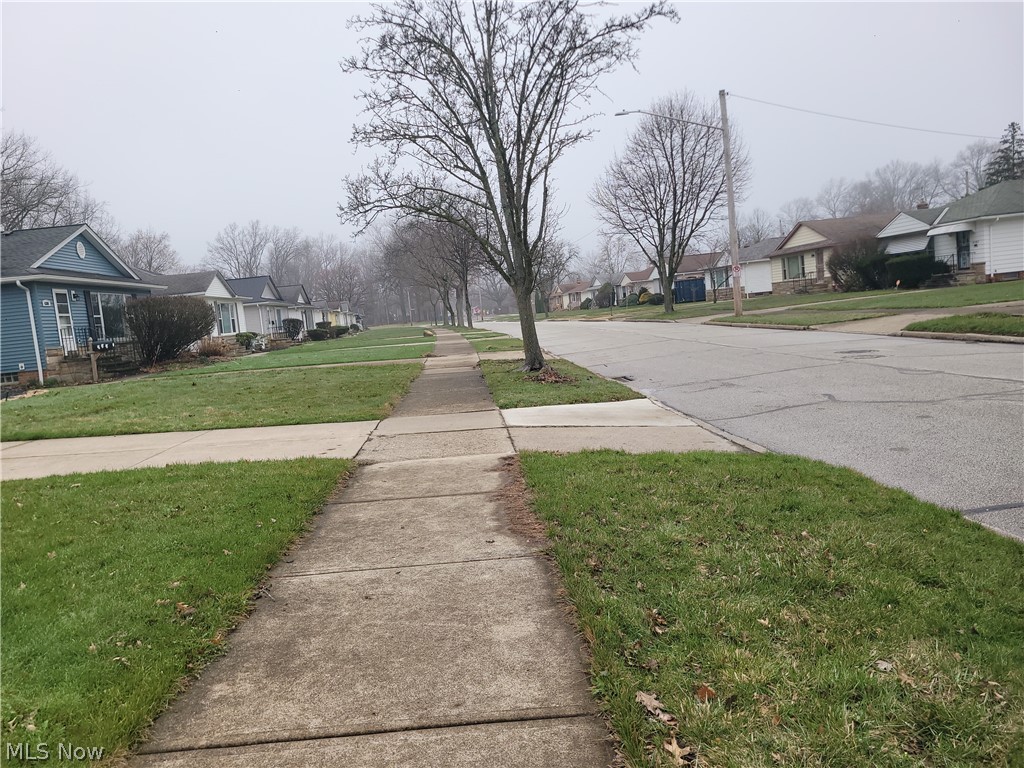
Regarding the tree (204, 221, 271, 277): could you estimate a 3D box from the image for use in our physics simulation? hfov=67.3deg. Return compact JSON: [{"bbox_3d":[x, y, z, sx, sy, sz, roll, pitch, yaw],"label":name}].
[{"bbox_3d":[-36.890,-13.910,105.430,9.600,16.830,9.600,-6,5,0],"label":"tree"}]

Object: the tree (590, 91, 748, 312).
[{"bbox_3d":[8.760,-10.080,42.500,8.700,12.300,8.700,-6,5,0],"label":"tree"}]

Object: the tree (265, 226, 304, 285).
[{"bbox_3d":[-32.150,-14.480,110.370,6.800,16.080,6.800,-6,5,0],"label":"tree"}]

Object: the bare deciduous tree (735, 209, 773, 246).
[{"bbox_3d":[30.370,-16.450,95.280,5.200,10.460,5.200,-6,5,0],"label":"bare deciduous tree"}]

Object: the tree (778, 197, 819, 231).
[{"bbox_3d":[48.150,-23.710,128.450,7.000,15.020,7.000,-6,5,0],"label":"tree"}]

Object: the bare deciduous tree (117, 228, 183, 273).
[{"bbox_3d":[-39.610,-10.250,85.430,7.600,13.910,7.600,-6,5,0],"label":"bare deciduous tree"}]

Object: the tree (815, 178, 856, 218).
[{"bbox_3d":[54.210,-25.520,128.510,7.200,17.390,7.200,-6,5,0],"label":"tree"}]

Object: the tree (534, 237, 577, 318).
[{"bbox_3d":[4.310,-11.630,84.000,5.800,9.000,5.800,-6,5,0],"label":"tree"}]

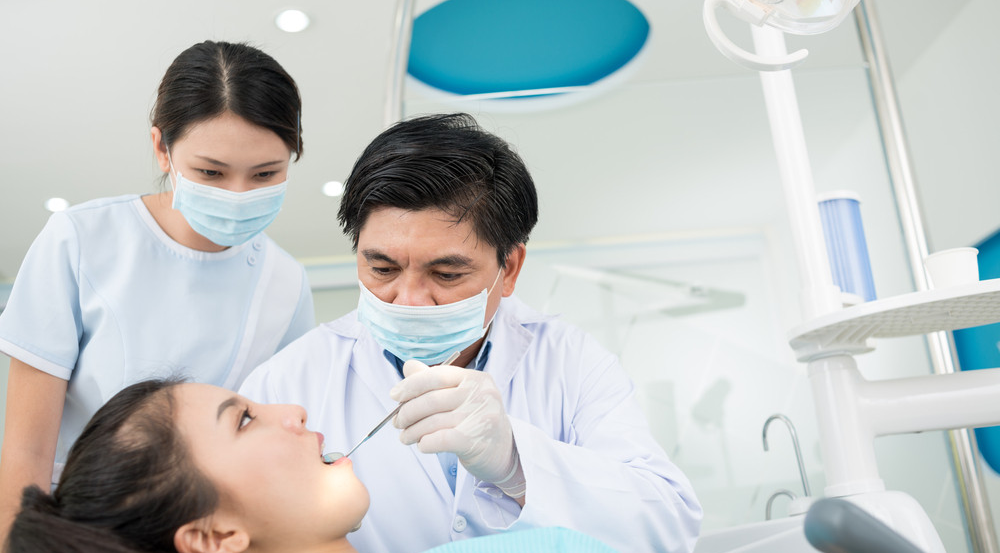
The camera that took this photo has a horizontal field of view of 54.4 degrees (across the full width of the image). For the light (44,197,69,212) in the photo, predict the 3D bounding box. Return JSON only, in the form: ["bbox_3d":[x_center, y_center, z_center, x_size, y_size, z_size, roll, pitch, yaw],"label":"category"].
[{"bbox_3d":[-1.538,-0.249,3.380,0.097,0.030,0.097,2,-32,1],"label":"light"}]

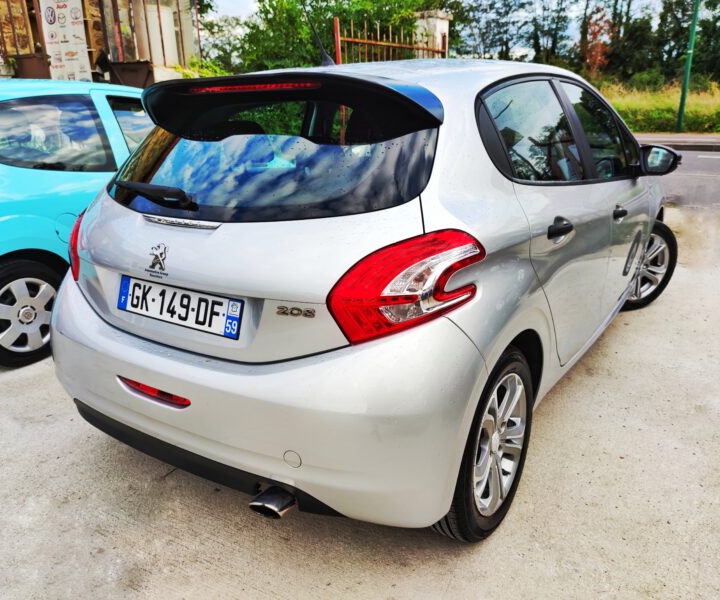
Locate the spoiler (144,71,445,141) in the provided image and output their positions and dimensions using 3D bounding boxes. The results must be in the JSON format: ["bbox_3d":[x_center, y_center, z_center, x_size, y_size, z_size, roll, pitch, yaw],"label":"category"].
[{"bbox_3d":[-0.272,-0.647,1.850,1.215,0.180,0.237,10,21,33],"label":"spoiler"}]

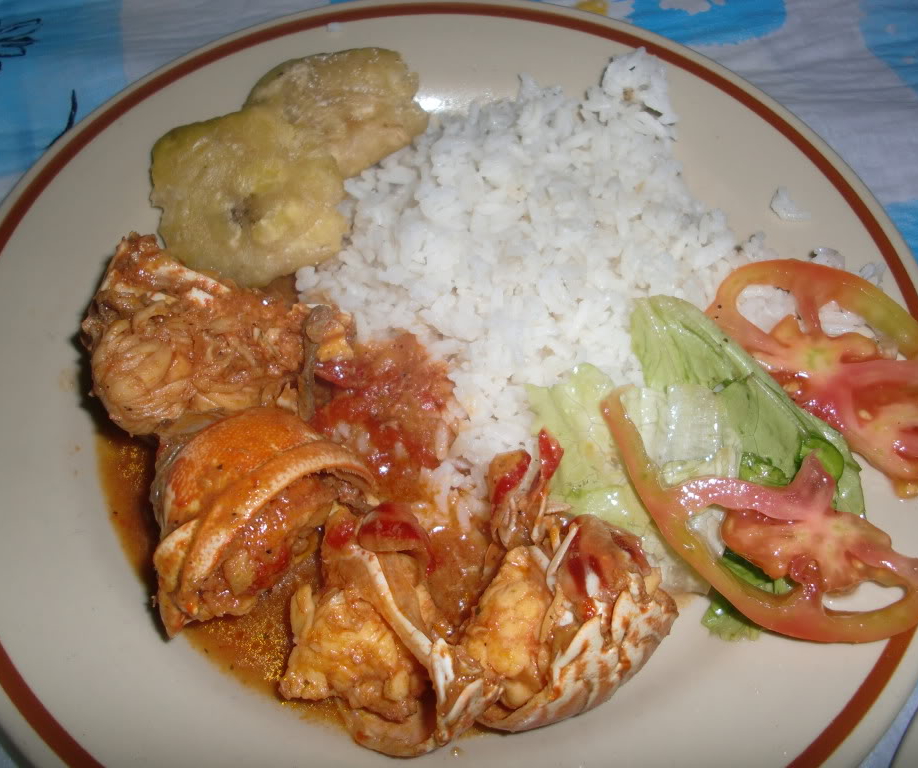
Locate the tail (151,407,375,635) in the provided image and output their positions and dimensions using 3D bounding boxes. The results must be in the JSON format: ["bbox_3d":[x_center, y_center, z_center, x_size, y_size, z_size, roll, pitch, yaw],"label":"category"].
[{"bbox_3d":[-0.048,0.026,0.252,0.054,0.036,0.034,-31,67,-17],"label":"tail"}]

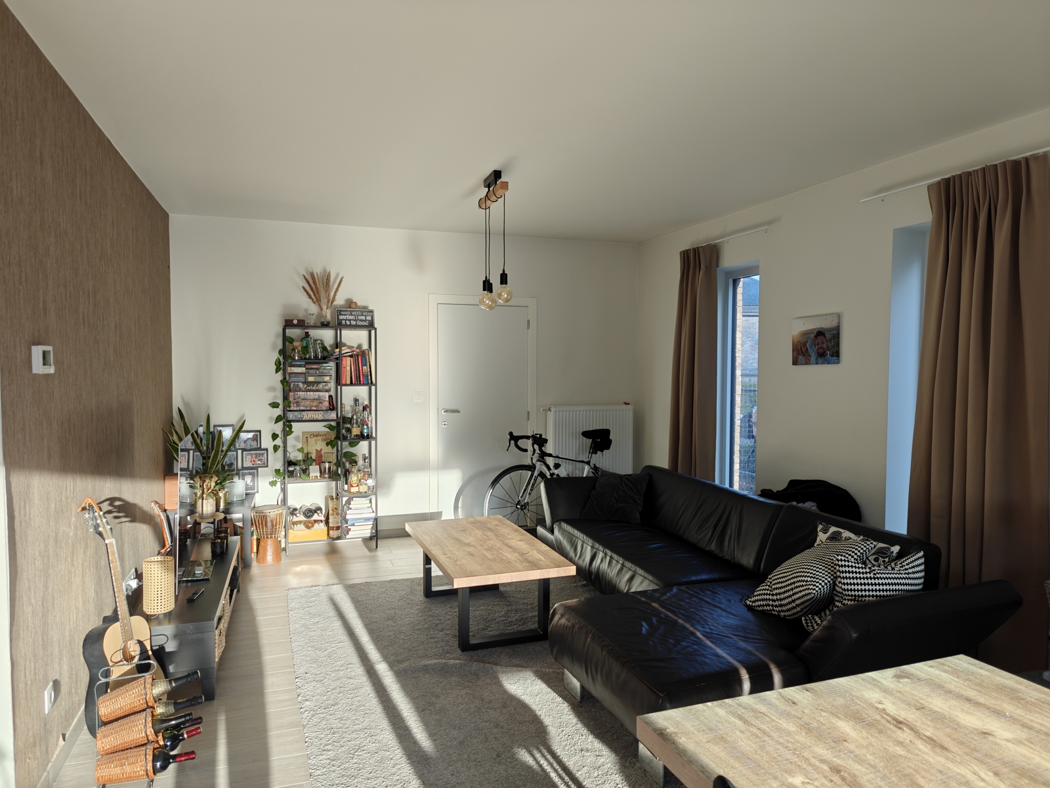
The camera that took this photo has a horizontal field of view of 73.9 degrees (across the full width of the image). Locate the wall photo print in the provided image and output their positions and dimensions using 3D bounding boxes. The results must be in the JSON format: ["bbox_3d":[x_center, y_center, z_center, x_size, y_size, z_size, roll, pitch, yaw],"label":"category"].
[{"bbox_3d":[1.830,-0.334,4.378,0.025,0.305,0.410,-1,3,-19],"label":"wall photo print"}]

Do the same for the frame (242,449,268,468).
[{"bbox_3d":[-2.155,0.516,5.572,0.197,0.152,0.020,-1,3,-19],"label":"frame"}]

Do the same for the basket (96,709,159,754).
[{"bbox_3d":[-1.370,1.161,2.400,0.185,0.112,0.115,-8,5,-19],"label":"basket"}]

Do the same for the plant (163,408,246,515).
[{"bbox_3d":[-2.306,0.494,5.035,0.510,0.740,0.440,-1,3,-19],"label":"plant"}]

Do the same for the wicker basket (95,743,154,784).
[{"bbox_3d":[-1.374,1.273,2.400,0.185,0.112,0.115,-4,4,-19],"label":"wicker basket"}]

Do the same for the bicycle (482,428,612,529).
[{"bbox_3d":[0.404,0.771,5.932,1.655,0.940,0.430,-1,3,-31],"label":"bicycle"}]

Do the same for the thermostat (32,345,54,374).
[{"bbox_3d":[-1.664,-0.118,2.413,0.034,0.096,0.125,-1,3,-19],"label":"thermostat"}]

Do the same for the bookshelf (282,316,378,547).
[{"bbox_3d":[-1.562,0.361,5.623,0.700,1.775,0.310,-1,3,-19],"label":"bookshelf"}]

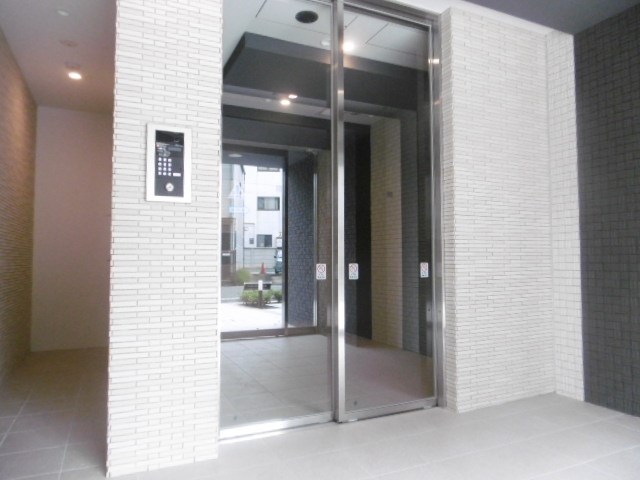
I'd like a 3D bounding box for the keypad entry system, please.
[{"bbox_3d":[-0.682,-0.343,2.016,0.191,0.346,0.030,1,-3,-23],"label":"keypad entry system"}]

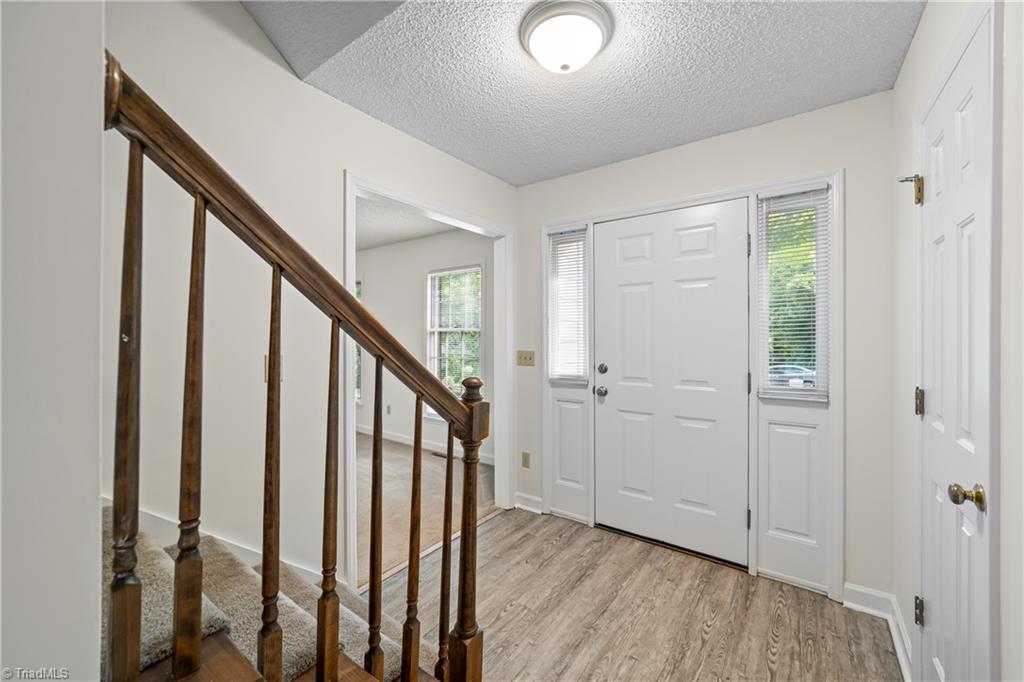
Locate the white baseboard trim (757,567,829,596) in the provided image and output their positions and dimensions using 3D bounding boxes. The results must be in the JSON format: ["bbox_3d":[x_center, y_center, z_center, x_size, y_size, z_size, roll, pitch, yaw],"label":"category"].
[{"bbox_3d":[1.460,1.259,2.078,0.300,0.045,0.020,0,0,36],"label":"white baseboard trim"}]

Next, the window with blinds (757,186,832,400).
[{"bbox_3d":[1.443,-0.229,2.049,0.310,1.060,0.050,0,0,36],"label":"window with blinds"}]

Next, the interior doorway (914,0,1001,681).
[{"bbox_3d":[1.284,0.251,1.147,0.070,2.070,0.690,0,0,36],"label":"interior doorway"}]

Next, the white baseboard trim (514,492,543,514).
[{"bbox_3d":[0.124,1.224,2.990,0.250,0.112,0.025,0,0,36],"label":"white baseboard trim"}]

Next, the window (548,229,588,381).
[{"bbox_3d":[0.394,-0.238,2.806,0.310,1.045,0.050,0,0,36],"label":"window"}]

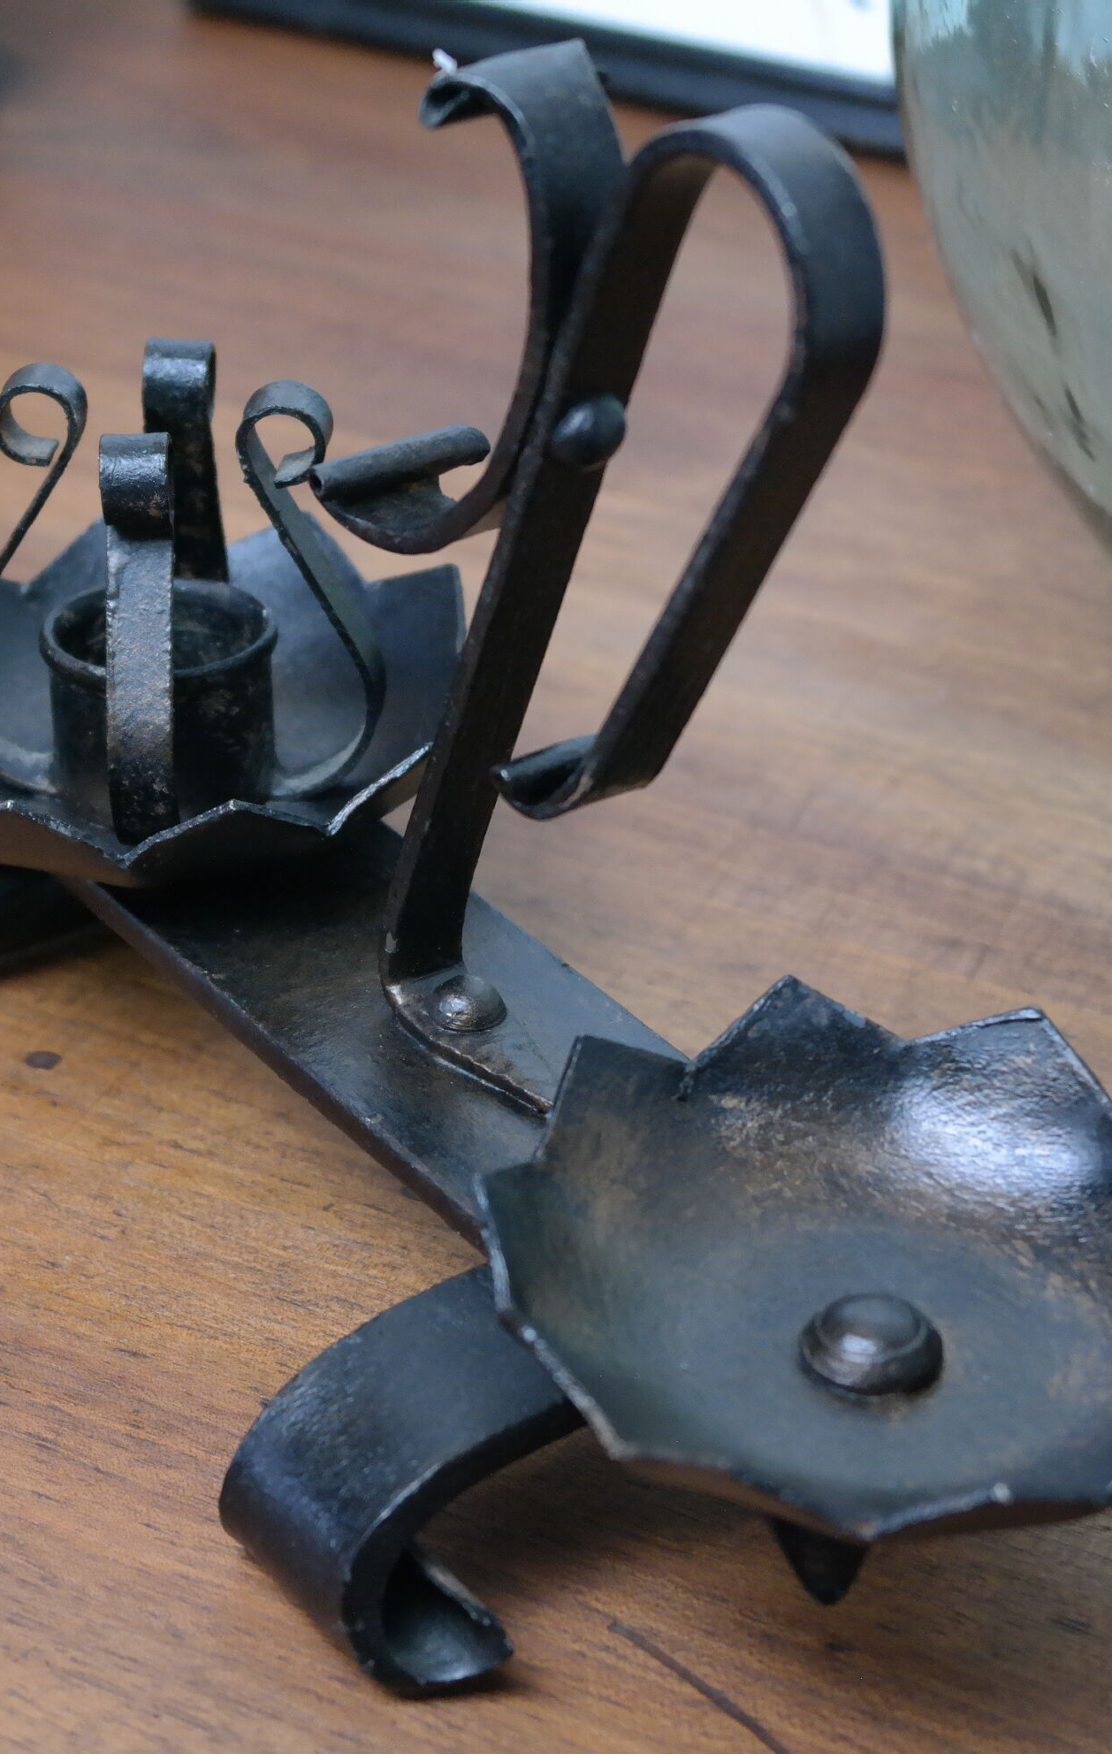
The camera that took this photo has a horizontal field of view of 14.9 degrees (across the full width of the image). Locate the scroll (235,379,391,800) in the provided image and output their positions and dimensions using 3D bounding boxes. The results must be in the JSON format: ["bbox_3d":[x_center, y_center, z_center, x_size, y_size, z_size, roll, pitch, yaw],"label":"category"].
[{"bbox_3d":[-0.029,-0.034,0.504,0.017,0.051,0.008,5,28,10],"label":"scroll"}]

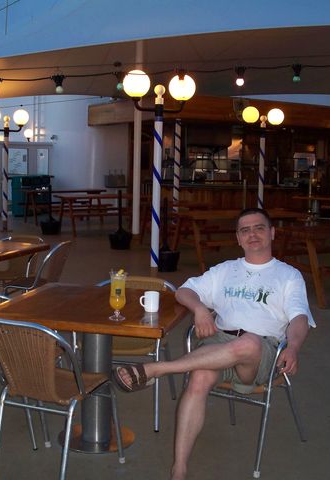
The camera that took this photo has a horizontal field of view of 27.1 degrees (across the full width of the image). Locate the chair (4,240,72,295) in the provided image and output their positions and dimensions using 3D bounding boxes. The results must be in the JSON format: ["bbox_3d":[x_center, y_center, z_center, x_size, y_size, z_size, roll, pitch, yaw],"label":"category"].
[{"bbox_3d":[-1.061,0.417,5.879,0.560,0.785,0.470,4,6,19],"label":"chair"}]

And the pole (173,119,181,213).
[{"bbox_3d":[0.238,-1.307,14.335,0.120,2.480,0.120,1,6,0],"label":"pole"}]

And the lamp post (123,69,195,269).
[{"bbox_3d":[-0.096,-0.749,8.371,0.880,2.621,0.330,0,6,-12],"label":"lamp post"}]

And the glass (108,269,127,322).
[{"bbox_3d":[-0.222,0.256,3.209,0.085,0.225,0.085,1,6,0],"label":"glass"}]

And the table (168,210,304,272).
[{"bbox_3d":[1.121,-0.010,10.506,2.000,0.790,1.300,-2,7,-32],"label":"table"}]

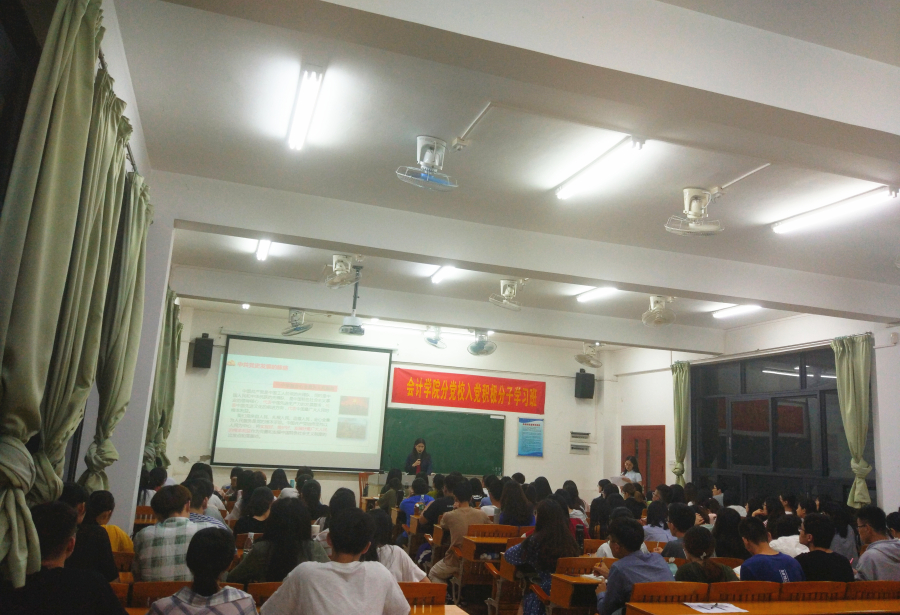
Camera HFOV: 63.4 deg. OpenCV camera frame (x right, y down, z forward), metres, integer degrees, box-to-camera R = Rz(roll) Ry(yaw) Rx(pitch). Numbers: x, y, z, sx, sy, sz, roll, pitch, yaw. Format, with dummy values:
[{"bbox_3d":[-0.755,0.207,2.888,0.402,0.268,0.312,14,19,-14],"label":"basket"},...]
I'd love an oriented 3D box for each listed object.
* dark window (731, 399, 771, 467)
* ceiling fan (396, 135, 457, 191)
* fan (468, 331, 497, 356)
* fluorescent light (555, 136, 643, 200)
[{"bbox_3d":[4.637,1.939,11.198,0.070,1.030,0.880,7,-11,-17],"label":"dark window"},{"bbox_3d":[-0.153,-1.000,5.188,0.460,0.380,0.450,6,-11,-11],"label":"ceiling fan"},{"bbox_3d":[0.589,0.570,13.033,0.480,0.470,0.480,7,-12,-17],"label":"fan"},{"bbox_3d":[1.093,-0.997,5.502,0.160,0.090,1.220,7,-11,-17],"label":"fluorescent light"}]

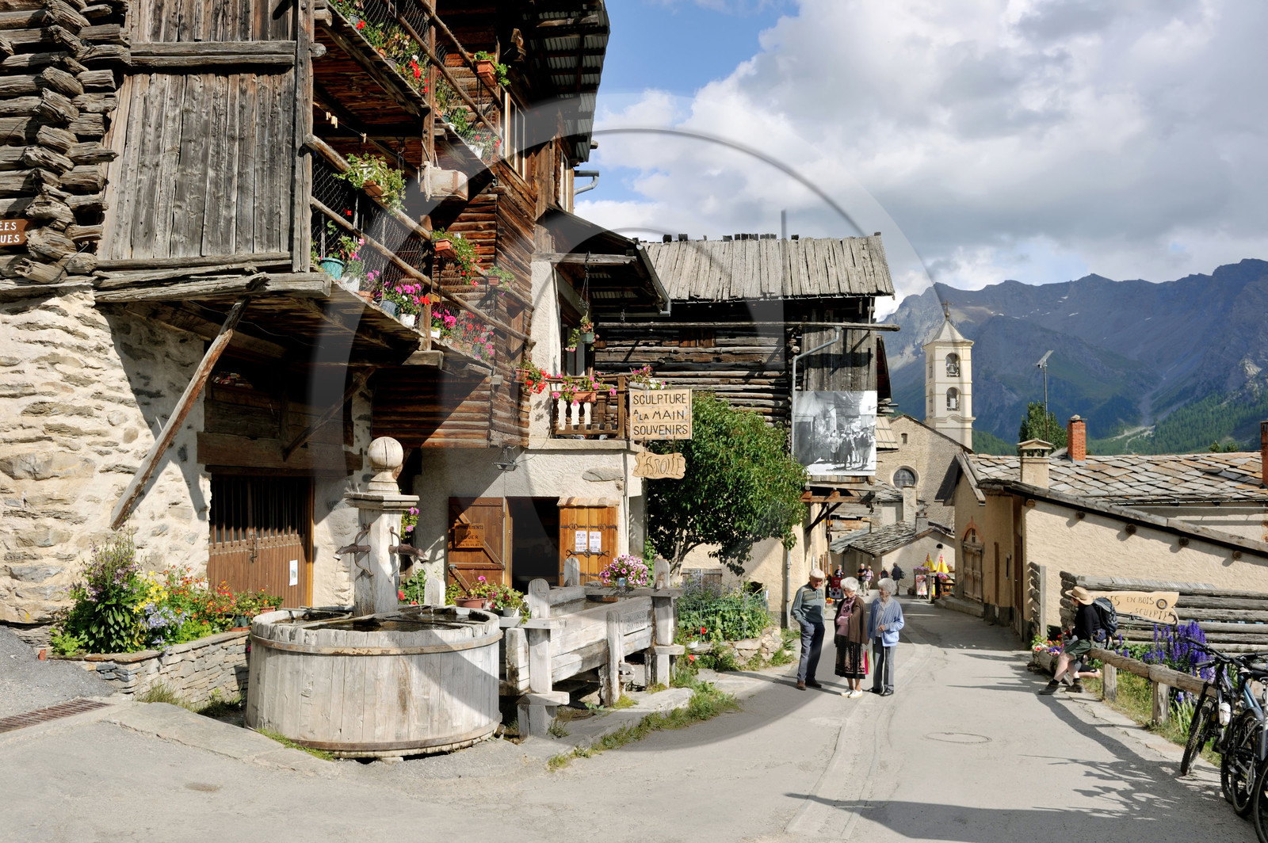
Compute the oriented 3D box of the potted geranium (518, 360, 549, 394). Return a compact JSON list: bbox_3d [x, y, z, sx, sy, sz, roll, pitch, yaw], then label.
[{"bbox_3d":[-1.290,-0.572,14.000,0.420,0.430,0.360,2,-5,-30],"label":"potted geranium"}]

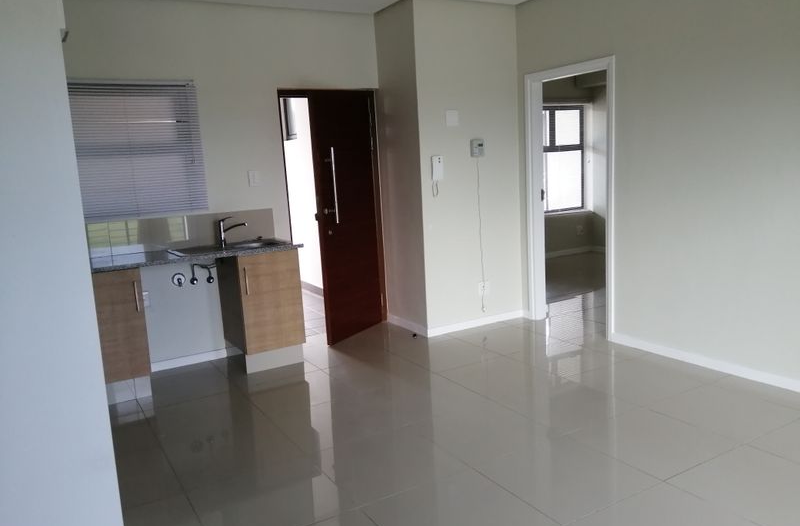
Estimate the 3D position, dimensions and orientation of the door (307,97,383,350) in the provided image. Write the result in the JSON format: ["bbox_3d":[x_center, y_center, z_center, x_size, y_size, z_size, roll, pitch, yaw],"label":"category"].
[{"bbox_3d":[-0.435,-0.394,5.207,0.045,2.031,0.853,2,10,31],"label":"door"}]

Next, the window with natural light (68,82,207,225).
[{"bbox_3d":[-1.929,-0.828,4.338,1.016,0.976,0.089,-8,10,-30],"label":"window with natural light"}]

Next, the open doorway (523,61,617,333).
[{"bbox_3d":[1.435,-0.508,4.974,0.149,2.160,0.933,-8,10,-30],"label":"open doorway"}]

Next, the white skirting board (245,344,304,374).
[{"bbox_3d":[-0.923,0.701,4.452,0.441,0.161,0.018,-8,10,-30],"label":"white skirting board"}]

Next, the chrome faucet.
[{"bbox_3d":[-1.256,-0.231,4.501,0.218,0.230,0.059,-1,9,9],"label":"chrome faucet"}]

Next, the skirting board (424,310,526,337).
[{"bbox_3d":[0.691,0.535,5.336,1.060,0.066,0.017,-8,10,-30],"label":"skirting board"}]

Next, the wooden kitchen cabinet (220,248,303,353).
[{"bbox_3d":[-1.074,0.248,4.590,0.448,0.706,0.609,-8,10,-30],"label":"wooden kitchen cabinet"}]

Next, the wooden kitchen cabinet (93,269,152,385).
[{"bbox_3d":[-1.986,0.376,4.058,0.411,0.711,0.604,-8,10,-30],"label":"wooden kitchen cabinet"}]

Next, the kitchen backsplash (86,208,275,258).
[{"bbox_3d":[-1.674,-0.226,4.529,1.501,0.250,0.020,-8,10,-30],"label":"kitchen backsplash"}]

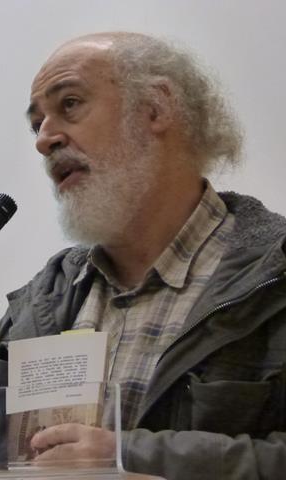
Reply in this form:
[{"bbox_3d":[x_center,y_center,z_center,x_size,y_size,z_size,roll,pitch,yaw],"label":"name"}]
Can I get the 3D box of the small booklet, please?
[{"bbox_3d":[-0.106,0.217,3.970,0.137,0.200,0.014,-7,-23,23],"label":"small booklet"}]

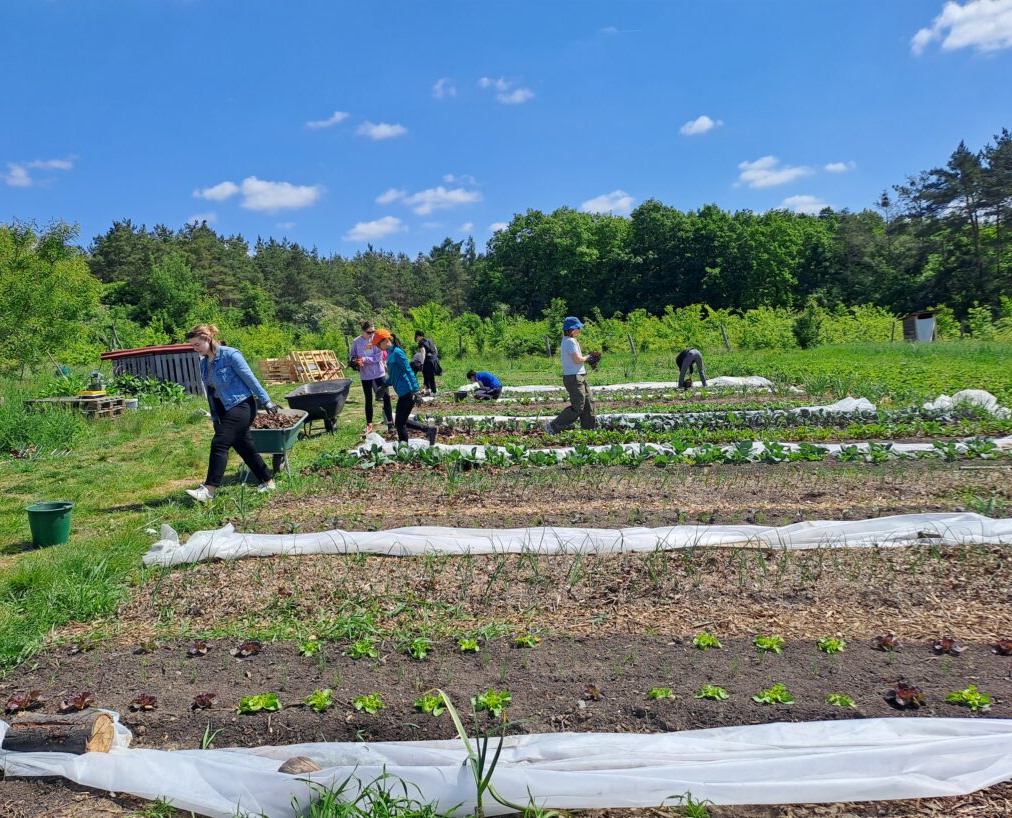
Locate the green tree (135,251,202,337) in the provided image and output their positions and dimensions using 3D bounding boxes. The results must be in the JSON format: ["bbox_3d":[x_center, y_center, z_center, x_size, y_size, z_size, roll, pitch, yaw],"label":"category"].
[{"bbox_3d":[-21.252,-6.726,49.582,4.300,6.800,4.300,0,6,0],"label":"green tree"}]

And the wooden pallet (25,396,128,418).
[{"bbox_3d":[-6.957,0.075,12.667,1.200,0.400,0.800,0,6,-3],"label":"wooden pallet"}]

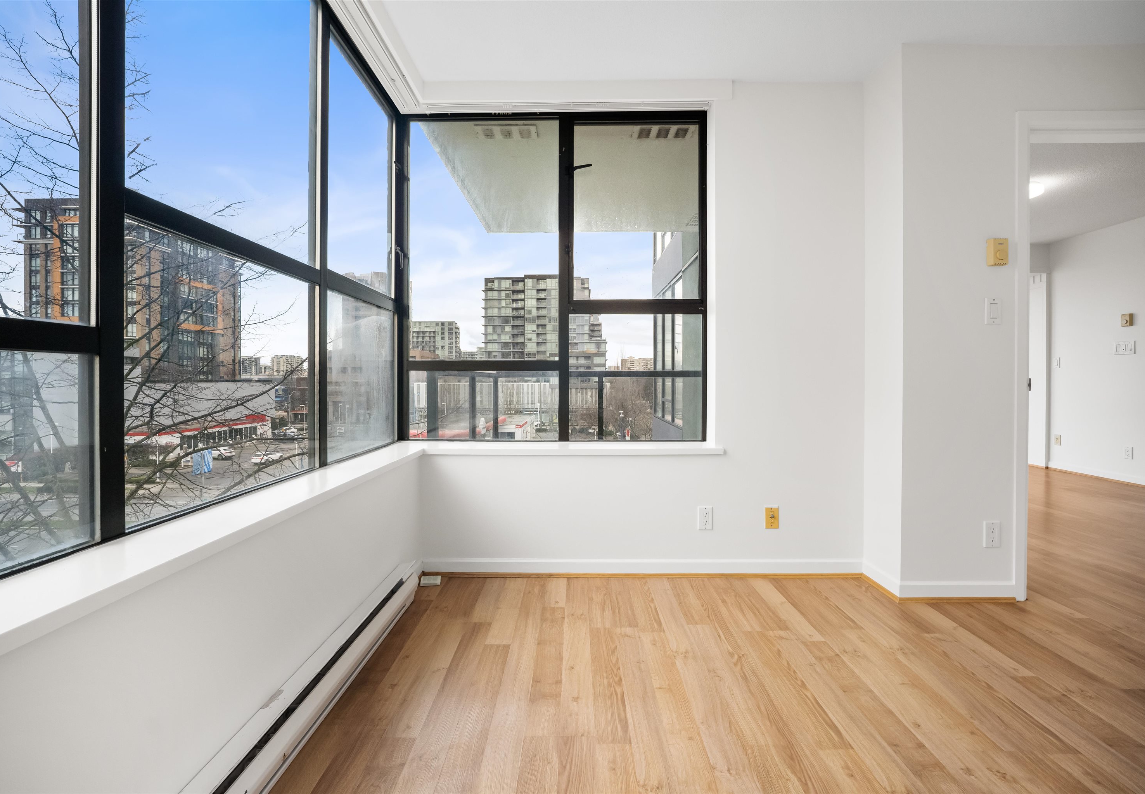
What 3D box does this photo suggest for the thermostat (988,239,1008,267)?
[{"bbox_3d":[1.846,-0.628,1.864,0.066,0.115,0.032,0,0,0],"label":"thermostat"}]

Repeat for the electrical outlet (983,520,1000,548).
[{"bbox_3d":[1.831,0.601,1.876,0.071,0.116,0.008,0,0,0],"label":"electrical outlet"}]

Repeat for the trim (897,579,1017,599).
[{"bbox_3d":[1.671,0.835,1.872,0.507,0.079,0.015,0,0,0],"label":"trim"}]

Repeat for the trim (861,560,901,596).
[{"bbox_3d":[1.428,0.833,1.986,0.015,0.078,0.238,0,0,0],"label":"trim"}]

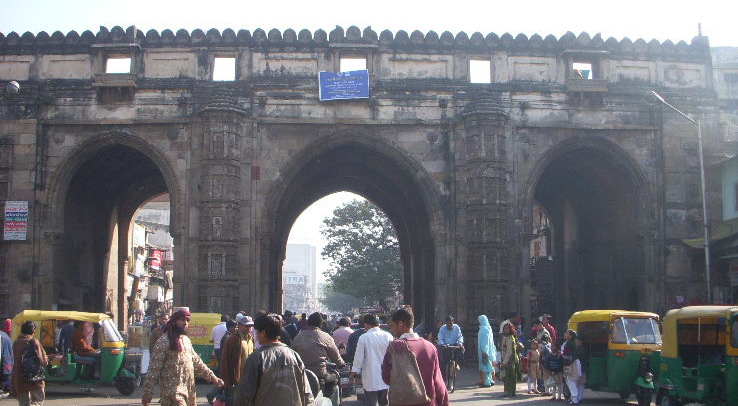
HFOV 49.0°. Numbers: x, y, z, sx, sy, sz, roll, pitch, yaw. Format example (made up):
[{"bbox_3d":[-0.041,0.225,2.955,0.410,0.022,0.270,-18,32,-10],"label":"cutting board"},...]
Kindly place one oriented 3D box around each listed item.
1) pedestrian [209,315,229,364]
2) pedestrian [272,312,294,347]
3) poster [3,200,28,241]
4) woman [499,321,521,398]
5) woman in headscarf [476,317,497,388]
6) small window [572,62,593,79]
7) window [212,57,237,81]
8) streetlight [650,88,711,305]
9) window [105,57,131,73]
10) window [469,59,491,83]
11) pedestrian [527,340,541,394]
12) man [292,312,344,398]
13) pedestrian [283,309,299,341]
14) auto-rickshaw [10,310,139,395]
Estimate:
[{"bbox_3d":[-3.417,3.395,18.588,0.500,1.637,0.340,-2,-8,14],"label":"pedestrian"},{"bbox_3d":[-1.515,2.711,13.755,0.500,1.660,0.340,-2,-8,14],"label":"pedestrian"},{"bbox_3d":[-11.576,0.574,26.576,0.750,1.310,0.030,0,-8,-3],"label":"poster"},{"bbox_3d":[2.848,3.142,16.372,0.450,1.520,0.360,7,-11,-40],"label":"woman"},{"bbox_3d":[2.675,3.420,18.724,0.380,1.650,0.470,-7,-11,41],"label":"woman in headscarf"},{"bbox_3d":[7.462,-4.631,28.323,0.730,0.600,0.200,0,-8,-3],"label":"small window"},{"bbox_3d":[-5.034,-4.644,28.404,0.801,0.865,0.350,0,-8,0],"label":"window"},{"bbox_3d":[8.873,0.821,22.828,1.756,7.921,0.250,3,-9,-21],"label":"streetlight"},{"bbox_3d":[-8.855,-4.844,28.709,0.960,0.619,0.300,0,-8,-2],"label":"window"},{"bbox_3d":[3.977,-4.733,29.215,0.765,0.926,0.300,0,-8,-2],"label":"window"},{"bbox_3d":[3.454,3.452,17.096,0.340,1.130,0.250,5,-9,-30],"label":"pedestrian"},{"bbox_3d":[-0.653,2.090,10.460,0.670,1.300,0.750,0,-8,3],"label":"man"},{"bbox_3d":[-1.940,3.527,19.906,0.480,1.710,0.360,0,-8,2],"label":"pedestrian"},{"bbox_3d":[-6.039,3.105,16.852,2.580,1.720,1.300,-1,-8,8],"label":"auto-rickshaw"}]

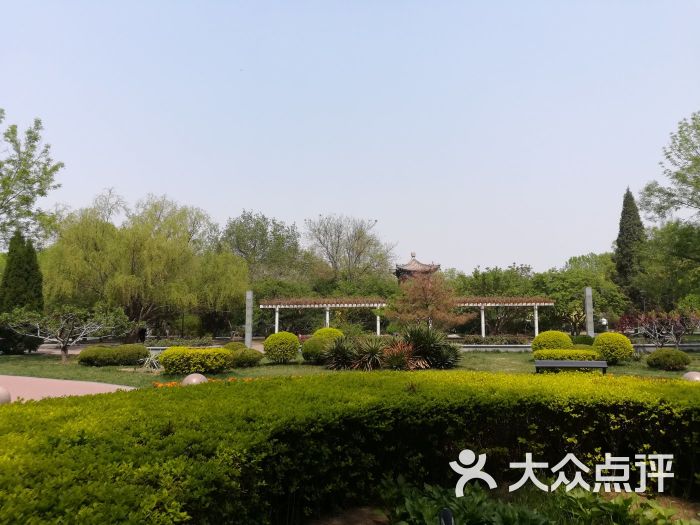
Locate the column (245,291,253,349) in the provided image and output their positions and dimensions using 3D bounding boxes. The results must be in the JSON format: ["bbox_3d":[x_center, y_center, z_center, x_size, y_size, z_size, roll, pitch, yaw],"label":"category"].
[{"bbox_3d":[-5.004,2.956,26.000,0.290,2.980,0.290,-1,-6,7],"label":"column"}]

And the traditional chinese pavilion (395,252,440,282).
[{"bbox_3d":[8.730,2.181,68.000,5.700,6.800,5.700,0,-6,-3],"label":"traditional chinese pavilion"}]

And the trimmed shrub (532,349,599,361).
[{"bbox_3d":[6.538,2.946,15.772,1.850,0.601,1.050,-1,-6,5],"label":"trimmed shrub"}]

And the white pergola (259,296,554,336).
[{"bbox_3d":[4.200,4.162,38.778,21.400,3.231,2.300,0,-6,3],"label":"white pergola"}]

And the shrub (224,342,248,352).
[{"bbox_3d":[-4.302,3.350,19.755,1.100,0.660,1.000,0,-6,0],"label":"shrub"}]

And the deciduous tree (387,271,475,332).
[{"bbox_3d":[4.517,2.677,29.887,5.000,4.233,4.800,0,-6,0],"label":"deciduous tree"}]

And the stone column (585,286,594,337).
[{"bbox_3d":[10.946,2.645,24.000,0.290,3.000,0.290,-1,-6,7],"label":"stone column"}]

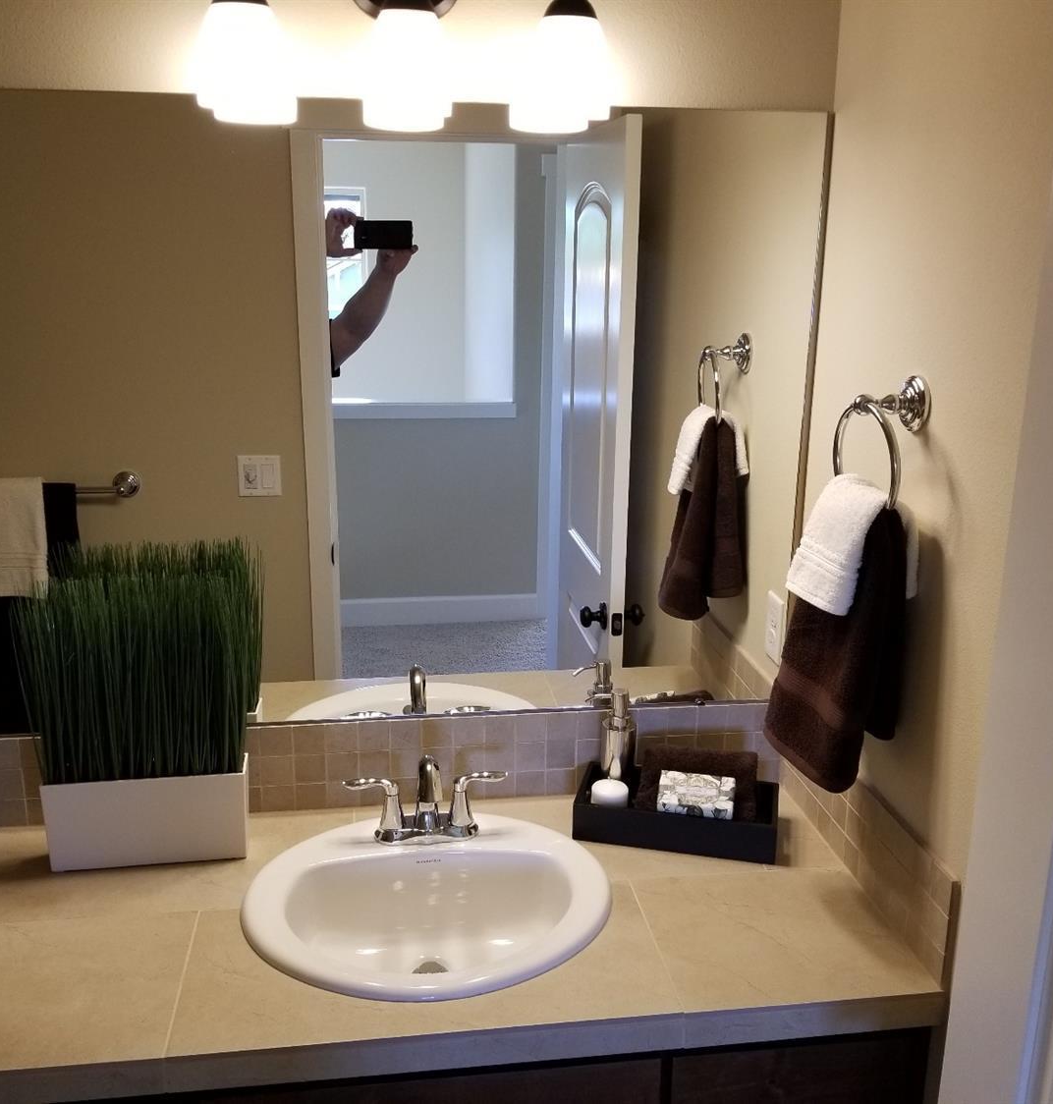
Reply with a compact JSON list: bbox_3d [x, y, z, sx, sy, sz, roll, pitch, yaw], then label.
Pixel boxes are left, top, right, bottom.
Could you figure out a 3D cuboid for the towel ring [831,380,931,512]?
[{"bbox_3d":[0.457,-0.129,1.419,0.083,0.193,0.166,-1,16,-8],"label":"towel ring"}]

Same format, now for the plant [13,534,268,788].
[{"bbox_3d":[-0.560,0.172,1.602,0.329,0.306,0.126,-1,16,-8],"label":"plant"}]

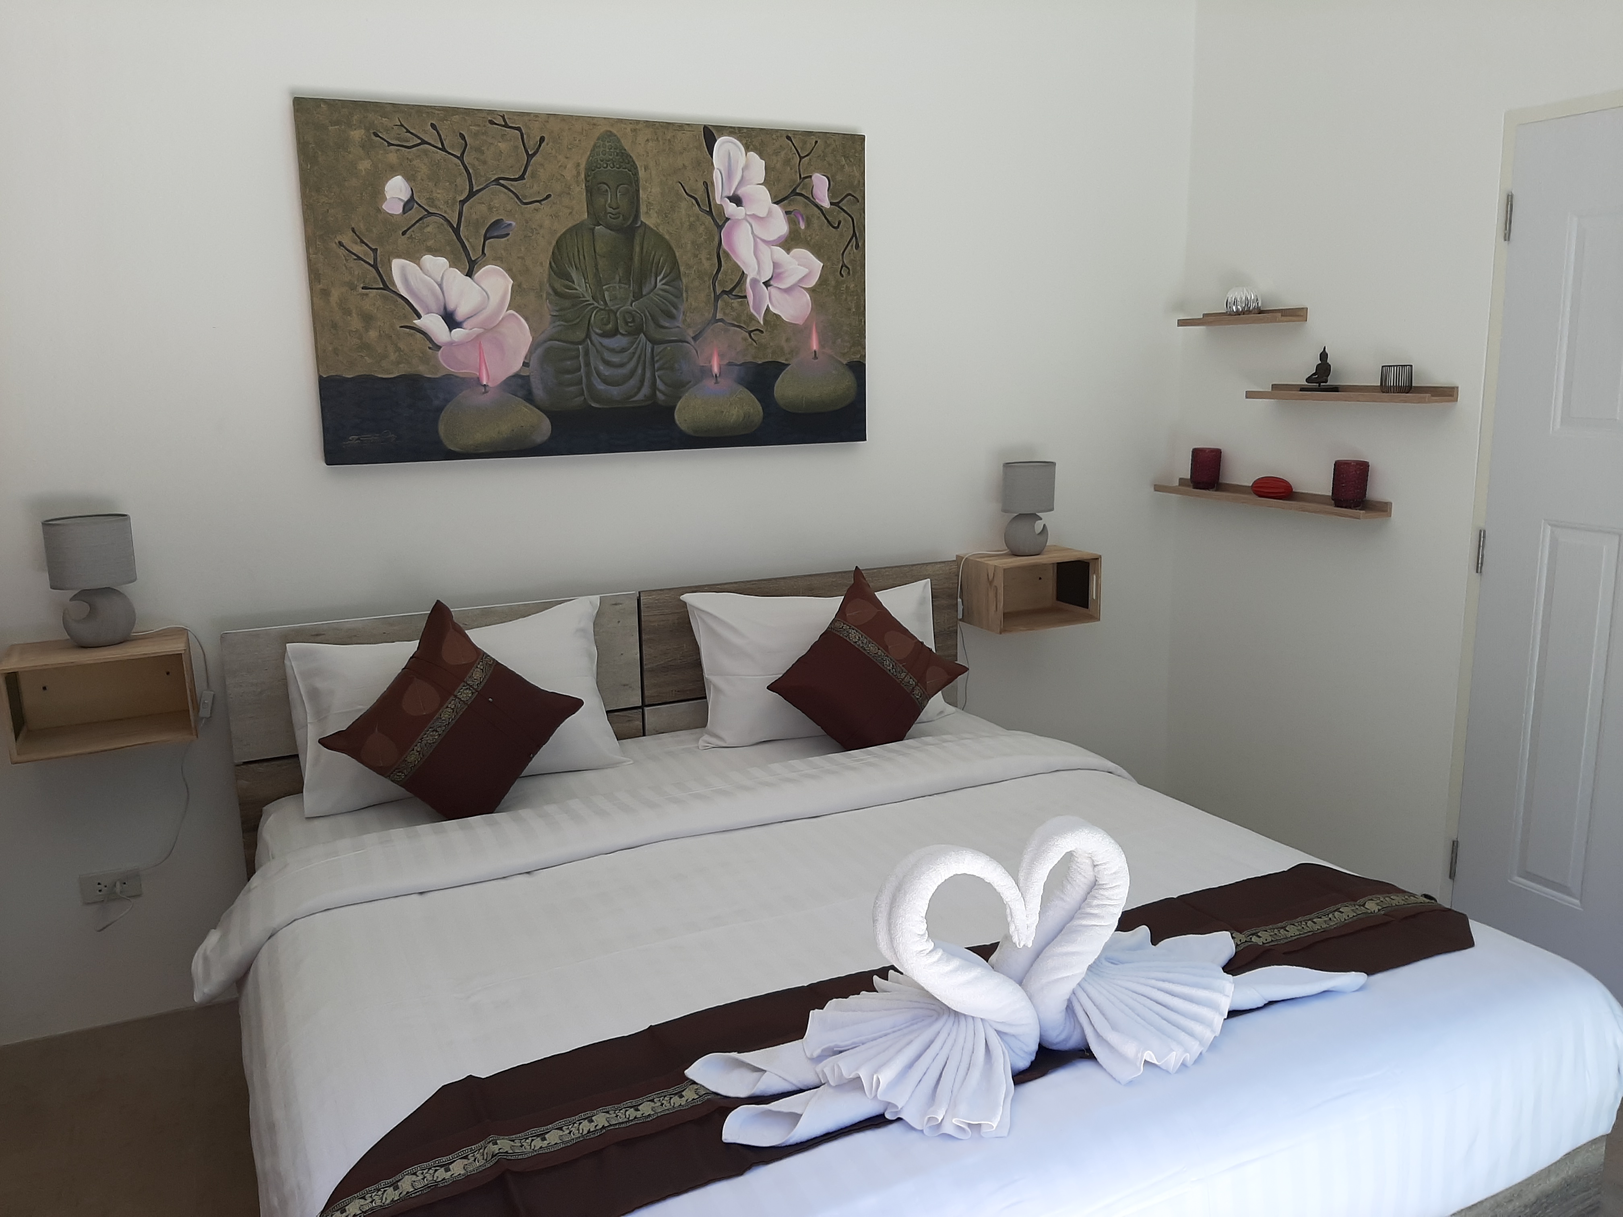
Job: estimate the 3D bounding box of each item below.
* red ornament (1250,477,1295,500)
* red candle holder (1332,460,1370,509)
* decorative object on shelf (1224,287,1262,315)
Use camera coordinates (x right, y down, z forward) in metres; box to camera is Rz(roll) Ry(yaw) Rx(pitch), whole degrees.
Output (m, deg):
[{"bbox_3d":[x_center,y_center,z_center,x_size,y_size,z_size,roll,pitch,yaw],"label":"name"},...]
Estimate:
[{"bbox_3d":[1.292,-0.334,3.420,0.072,0.068,0.142,-6,12,-23],"label":"red ornament"},{"bbox_3d":[1.422,-0.323,3.216,0.084,0.128,0.084,-6,12,-24],"label":"red candle holder"},{"bbox_3d":[1.238,-0.870,3.493,0.096,0.087,0.096,-6,12,-24],"label":"decorative object on shelf"}]

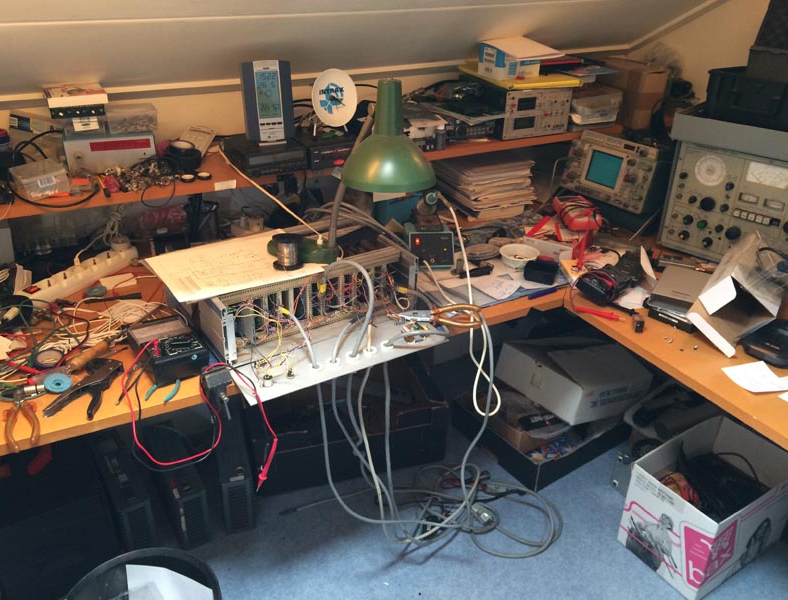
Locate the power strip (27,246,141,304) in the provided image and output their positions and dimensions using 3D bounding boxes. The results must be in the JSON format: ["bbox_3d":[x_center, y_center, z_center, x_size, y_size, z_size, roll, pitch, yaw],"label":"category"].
[{"bbox_3d":[-0.736,-0.055,1.594,0.052,0.045,0.315,13,30,24],"label":"power strip"}]

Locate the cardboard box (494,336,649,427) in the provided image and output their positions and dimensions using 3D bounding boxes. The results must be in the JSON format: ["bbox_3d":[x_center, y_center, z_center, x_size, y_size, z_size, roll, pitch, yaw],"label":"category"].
[{"bbox_3d":[0.583,0.248,2.181,0.358,0.119,0.327,-2,23,-37],"label":"cardboard box"}]

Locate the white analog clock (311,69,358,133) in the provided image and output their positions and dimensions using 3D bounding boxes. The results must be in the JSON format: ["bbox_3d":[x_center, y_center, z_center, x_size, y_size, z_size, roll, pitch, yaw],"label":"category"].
[{"bbox_3d":[-0.143,-0.474,1.593,0.108,0.146,0.075,-13,29,-23],"label":"white analog clock"}]

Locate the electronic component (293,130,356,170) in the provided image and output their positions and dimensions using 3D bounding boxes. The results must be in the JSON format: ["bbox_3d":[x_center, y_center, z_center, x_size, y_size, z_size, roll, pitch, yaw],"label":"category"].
[{"bbox_3d":[-0.176,-0.442,1.922,0.200,0.062,0.200,-13,30,-23],"label":"electronic component"}]

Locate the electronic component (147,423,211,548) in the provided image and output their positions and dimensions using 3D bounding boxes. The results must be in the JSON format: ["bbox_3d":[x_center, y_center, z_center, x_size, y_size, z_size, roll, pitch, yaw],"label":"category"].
[{"bbox_3d":[-0.621,0.527,1.972,0.078,0.187,0.350,-13,31,-24],"label":"electronic component"}]

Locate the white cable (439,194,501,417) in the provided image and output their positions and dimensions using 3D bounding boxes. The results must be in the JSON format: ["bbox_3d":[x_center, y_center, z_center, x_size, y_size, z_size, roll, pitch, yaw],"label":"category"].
[{"bbox_3d":[0.183,0.005,1.619,0.086,0.447,0.339,-4,27,-8],"label":"white cable"}]

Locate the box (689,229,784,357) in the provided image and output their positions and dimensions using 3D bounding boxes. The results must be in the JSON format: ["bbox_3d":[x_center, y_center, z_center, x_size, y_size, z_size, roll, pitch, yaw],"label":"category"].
[{"bbox_3d":[0.818,-0.018,1.561,0.131,0.101,0.290,48,48,7],"label":"box"}]

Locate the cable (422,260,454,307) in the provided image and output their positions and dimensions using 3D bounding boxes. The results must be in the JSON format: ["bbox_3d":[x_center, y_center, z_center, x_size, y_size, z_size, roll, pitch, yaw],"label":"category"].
[{"bbox_3d":[0.113,-0.051,1.689,0.040,0.040,0.240,-8,30,-16],"label":"cable"}]

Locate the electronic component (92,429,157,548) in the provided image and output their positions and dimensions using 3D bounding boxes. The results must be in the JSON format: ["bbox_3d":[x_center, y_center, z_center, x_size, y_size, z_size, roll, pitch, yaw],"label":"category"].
[{"bbox_3d":[-0.782,0.546,1.935,0.078,0.187,0.360,-17,33,-29],"label":"electronic component"}]

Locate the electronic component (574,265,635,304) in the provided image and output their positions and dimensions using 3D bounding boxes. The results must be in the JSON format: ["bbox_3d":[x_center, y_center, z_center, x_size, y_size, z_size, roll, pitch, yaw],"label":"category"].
[{"bbox_3d":[0.528,-0.031,1.664,0.097,0.045,0.148,22,35,34],"label":"electronic component"}]

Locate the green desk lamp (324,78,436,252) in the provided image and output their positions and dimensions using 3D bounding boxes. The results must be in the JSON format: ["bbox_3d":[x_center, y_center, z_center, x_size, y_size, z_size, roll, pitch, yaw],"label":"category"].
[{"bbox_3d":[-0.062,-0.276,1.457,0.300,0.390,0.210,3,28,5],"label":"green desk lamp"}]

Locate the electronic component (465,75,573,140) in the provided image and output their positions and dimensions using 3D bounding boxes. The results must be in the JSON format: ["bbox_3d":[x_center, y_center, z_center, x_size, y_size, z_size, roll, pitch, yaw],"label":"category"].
[{"bbox_3d":[0.358,-0.592,2.016,0.225,0.133,0.260,-12,31,-21],"label":"electronic component"}]

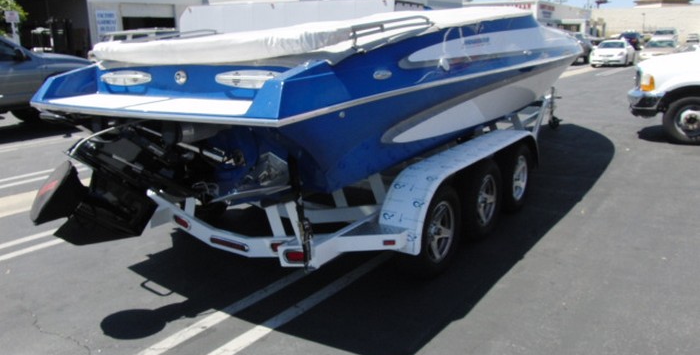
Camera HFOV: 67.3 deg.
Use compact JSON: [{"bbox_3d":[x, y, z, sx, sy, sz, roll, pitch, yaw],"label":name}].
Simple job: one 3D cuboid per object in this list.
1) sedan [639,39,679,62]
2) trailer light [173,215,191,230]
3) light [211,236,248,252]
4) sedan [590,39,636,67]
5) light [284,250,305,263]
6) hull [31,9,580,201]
[{"bbox_3d":[17.035,-6.809,28.986,1.800,1.440,4.750,9,18,32],"label":"sedan"},{"bbox_3d":[-1.288,0.346,4.025,0.180,0.070,0.035,28,29,28],"label":"trailer light"},{"bbox_3d":[-0.863,0.472,3.739,0.390,0.053,0.033,9,18,35],"label":"light"},{"bbox_3d":[14.430,-6.826,28.663,1.790,1.420,4.660,9,18,32],"label":"sedan"},{"bbox_3d":[-0.320,0.473,3.133,0.180,0.074,0.035,-10,7,38],"label":"light"},{"bbox_3d":[0.998,-1.216,5.984,2.570,1.390,7.859,9,18,35],"label":"hull"}]

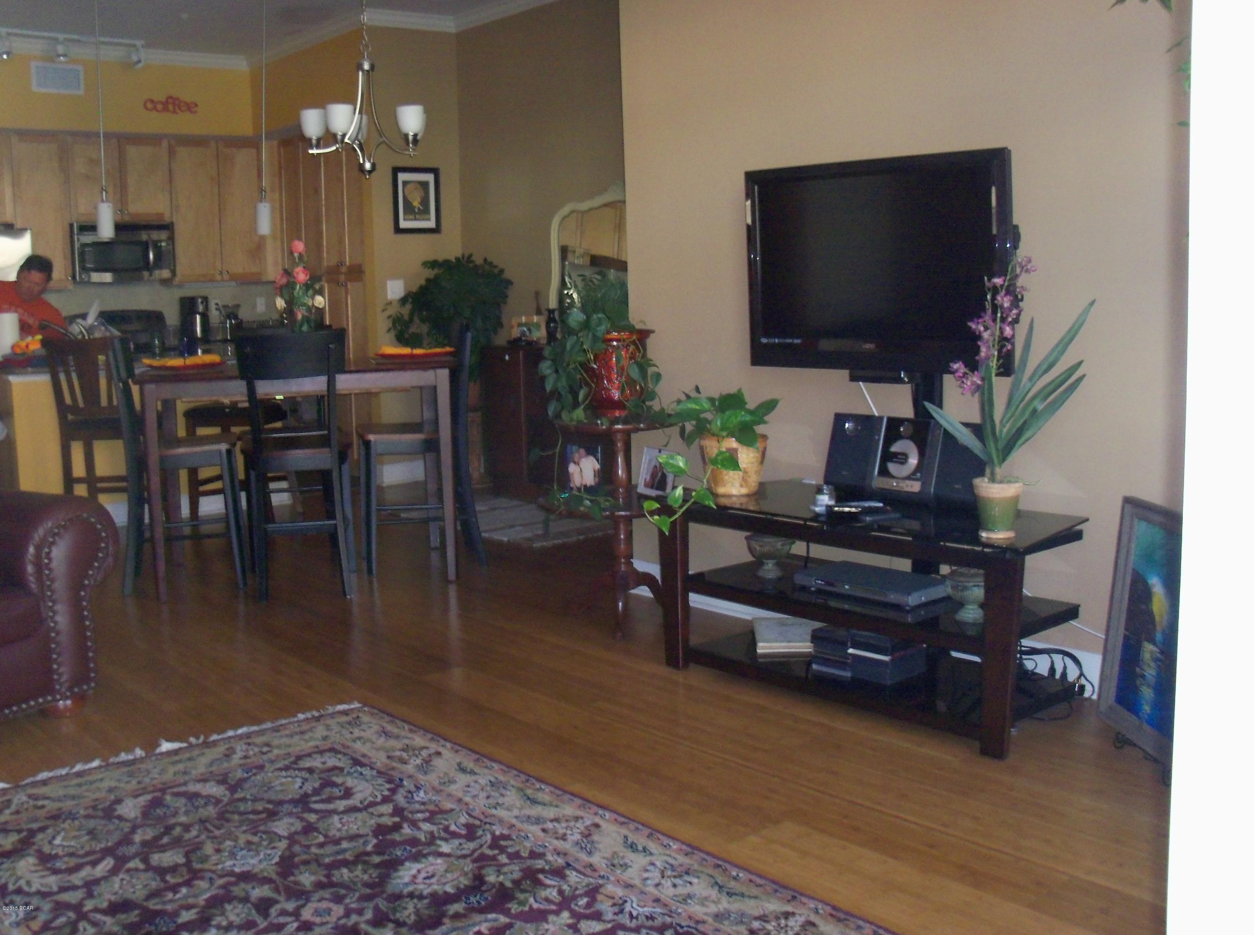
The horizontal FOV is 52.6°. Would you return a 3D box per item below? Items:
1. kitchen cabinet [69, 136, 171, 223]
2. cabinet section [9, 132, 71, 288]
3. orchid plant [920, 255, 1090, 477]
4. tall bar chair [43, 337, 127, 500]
[{"bbox_3d":[-3.893,-2.166,9.608,0.760,0.620,0.330,-8,10,-40],"label":"kitchen cabinet"},{"bbox_3d":[-4.292,-1.849,9.223,0.390,1.075,0.320,-8,10,-40],"label":"cabinet section"},{"bbox_3d":[0.991,-0.251,3.294,0.420,0.580,0.300,1,8,16],"label":"orchid plant"},{"bbox_3d":[-2.491,-0.123,6.142,0.431,1.041,0.506,-2,7,-7],"label":"tall bar chair"}]

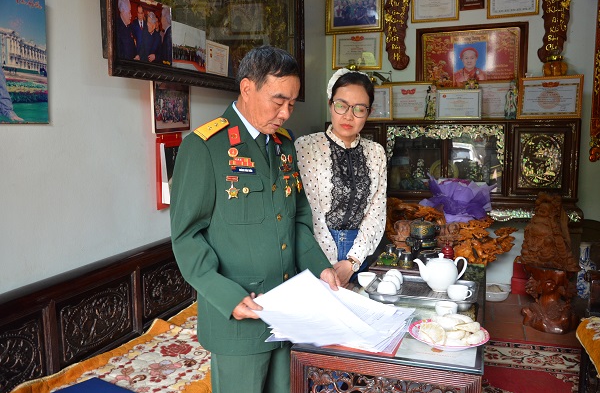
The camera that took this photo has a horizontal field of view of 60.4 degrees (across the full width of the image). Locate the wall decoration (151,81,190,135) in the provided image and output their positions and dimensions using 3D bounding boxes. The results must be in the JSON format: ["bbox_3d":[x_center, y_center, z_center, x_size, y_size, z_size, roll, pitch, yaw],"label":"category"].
[{"bbox_3d":[-0.621,-0.436,2.471,0.030,0.255,0.290,2,8,20],"label":"wall decoration"}]

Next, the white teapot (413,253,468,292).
[{"bbox_3d":[0.488,0.258,1.789,0.190,0.137,0.118,1,8,15],"label":"white teapot"}]

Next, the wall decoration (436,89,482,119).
[{"bbox_3d":[1.276,-0.736,4.125,0.349,0.237,0.030,2,2,20],"label":"wall decoration"}]

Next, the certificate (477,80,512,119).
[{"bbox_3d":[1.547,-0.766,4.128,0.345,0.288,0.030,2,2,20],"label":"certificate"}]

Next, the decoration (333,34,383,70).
[{"bbox_3d":[0.521,-1.321,4.700,0.467,0.337,0.030,2,8,20],"label":"decoration"}]

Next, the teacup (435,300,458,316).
[{"bbox_3d":[0.454,0.344,1.592,0.068,0.042,0.084,0,7,3],"label":"teacup"}]

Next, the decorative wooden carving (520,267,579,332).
[{"bbox_3d":[1.718,0.680,3.546,0.387,0.406,0.320,3,8,27],"label":"decorative wooden carving"}]

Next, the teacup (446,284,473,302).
[{"bbox_3d":[0.520,0.320,1.687,0.082,0.041,0.066,2,8,17],"label":"teacup"}]

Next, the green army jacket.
[{"bbox_3d":[-0.149,0.090,1.490,0.340,0.720,0.470,6,10,43],"label":"green army jacket"}]

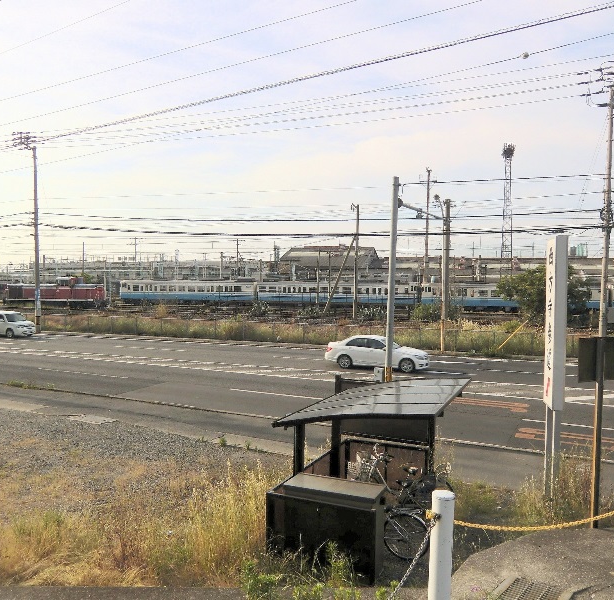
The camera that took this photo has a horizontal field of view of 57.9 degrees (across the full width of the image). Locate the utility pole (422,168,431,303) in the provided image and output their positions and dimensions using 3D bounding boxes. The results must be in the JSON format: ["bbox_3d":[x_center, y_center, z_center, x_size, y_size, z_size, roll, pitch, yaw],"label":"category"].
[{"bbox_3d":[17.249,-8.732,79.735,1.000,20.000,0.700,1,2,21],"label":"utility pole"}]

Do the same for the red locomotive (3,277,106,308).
[{"bbox_3d":[-31.835,-0.819,70.079,13.600,3.960,2.900,1,2,11],"label":"red locomotive"}]

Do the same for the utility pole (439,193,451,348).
[{"bbox_3d":[7.749,-1.390,30.968,0.600,8.613,0.500,1,2,21],"label":"utility pole"}]

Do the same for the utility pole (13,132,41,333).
[{"bbox_3d":[-19.607,-4.710,39.264,1.500,14.151,0.900,1,2,21],"label":"utility pole"}]

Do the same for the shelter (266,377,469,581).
[{"bbox_3d":[1.055,2.545,8.772,2.450,2.200,3.300,1,2,23],"label":"shelter"}]

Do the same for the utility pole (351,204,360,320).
[{"bbox_3d":[4.791,-3.588,53.905,0.600,11.323,0.400,1,2,21],"label":"utility pole"}]

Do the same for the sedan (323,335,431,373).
[{"bbox_3d":[3.274,2.357,25.197,4.620,1.450,1.780,1,2,18],"label":"sedan"}]

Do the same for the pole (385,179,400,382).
[{"bbox_3d":[2.099,0.248,13.617,0.250,6.465,0.250,1,2,21],"label":"pole"}]

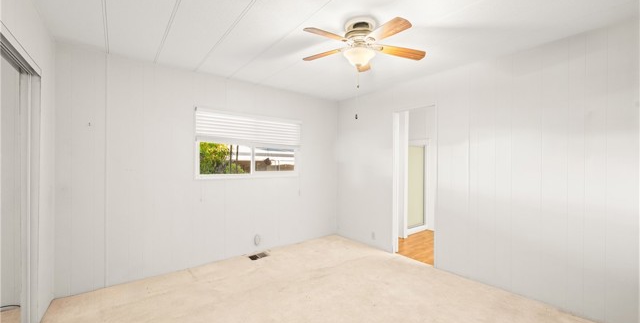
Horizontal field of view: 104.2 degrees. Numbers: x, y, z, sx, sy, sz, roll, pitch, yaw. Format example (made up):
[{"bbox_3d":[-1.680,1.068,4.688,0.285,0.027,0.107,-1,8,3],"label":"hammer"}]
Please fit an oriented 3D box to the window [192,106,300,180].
[{"bbox_3d":[-0.910,-0.206,3.503,1.542,0.900,0.090,0,-1,-39],"label":"window"}]

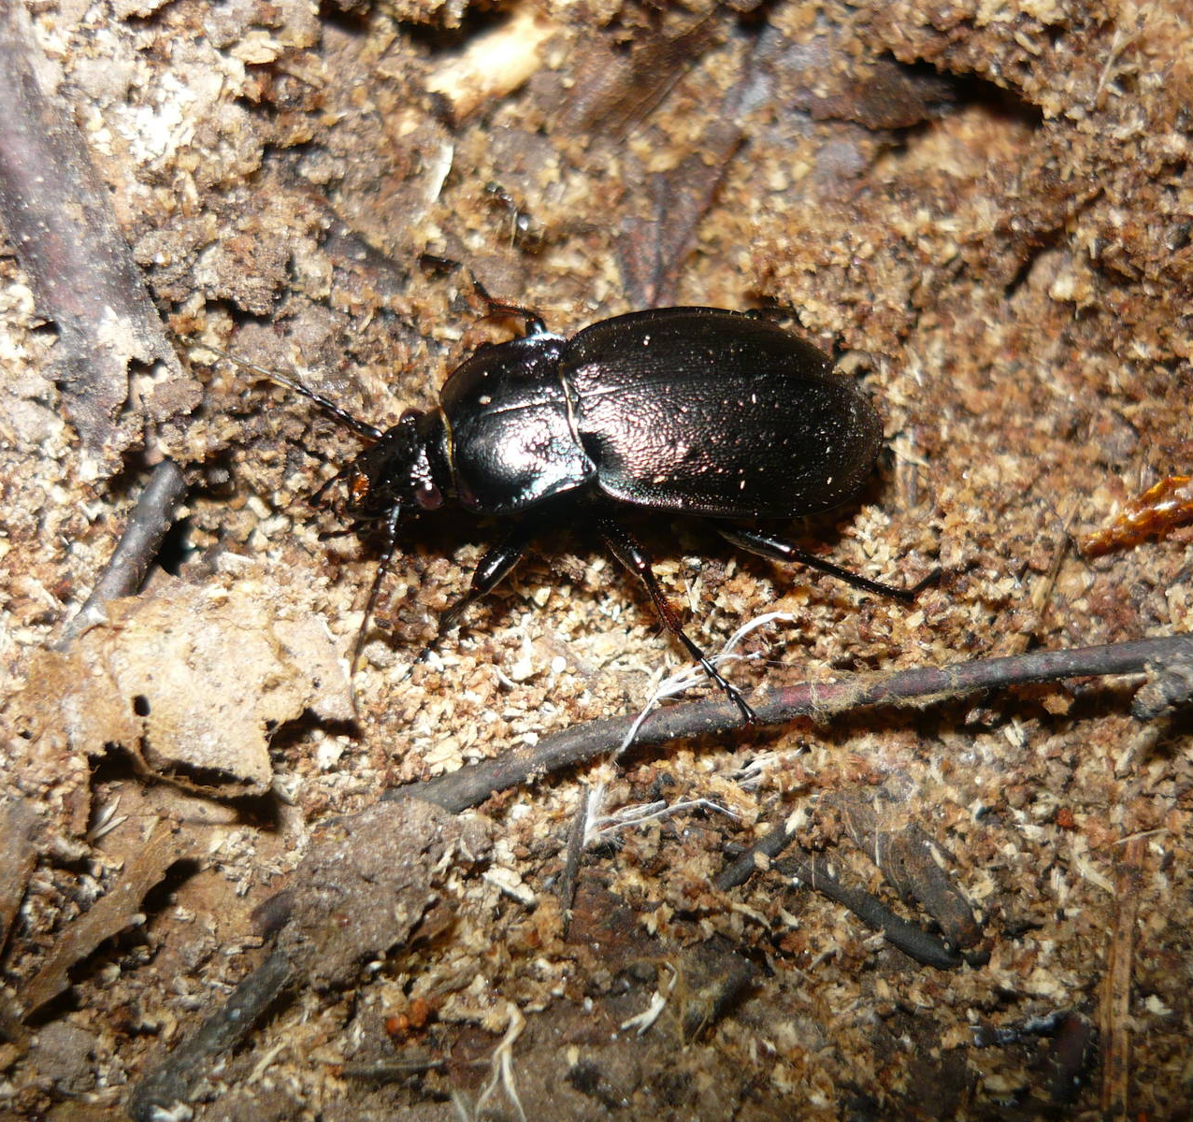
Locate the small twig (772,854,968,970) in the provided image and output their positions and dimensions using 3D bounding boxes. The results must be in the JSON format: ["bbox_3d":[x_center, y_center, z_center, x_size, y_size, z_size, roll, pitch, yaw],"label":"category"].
[{"bbox_3d":[0.012,0.015,0.061,0.009,0.001,0.001,26,68,12],"label":"small twig"}]

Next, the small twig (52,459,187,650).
[{"bbox_3d":[-0.023,0.000,0.068,0.001,0.001,0.010,21,67,10],"label":"small twig"}]

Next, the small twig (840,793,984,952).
[{"bbox_3d":[0.013,0.013,0.062,0.002,0.001,0.008,-37,70,-16],"label":"small twig"}]

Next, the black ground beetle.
[{"bbox_3d":[-0.001,-0.003,0.065,0.031,0.009,0.021,-7,65,-3],"label":"black ground beetle"}]

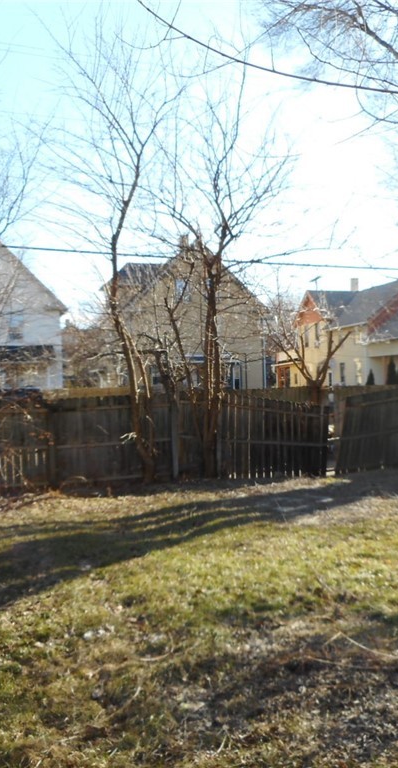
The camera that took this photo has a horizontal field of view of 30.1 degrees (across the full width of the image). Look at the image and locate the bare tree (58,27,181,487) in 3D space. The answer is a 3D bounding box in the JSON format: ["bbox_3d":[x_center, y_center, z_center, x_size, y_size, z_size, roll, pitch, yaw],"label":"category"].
[{"bbox_3d":[-1.483,-2.752,15.617,2.500,9.600,2.500,-2,-1,0],"label":"bare tree"}]

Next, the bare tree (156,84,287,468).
[{"bbox_3d":[0.645,-2.291,16.304,2.750,8.600,2.600,-2,-1,0],"label":"bare tree"}]

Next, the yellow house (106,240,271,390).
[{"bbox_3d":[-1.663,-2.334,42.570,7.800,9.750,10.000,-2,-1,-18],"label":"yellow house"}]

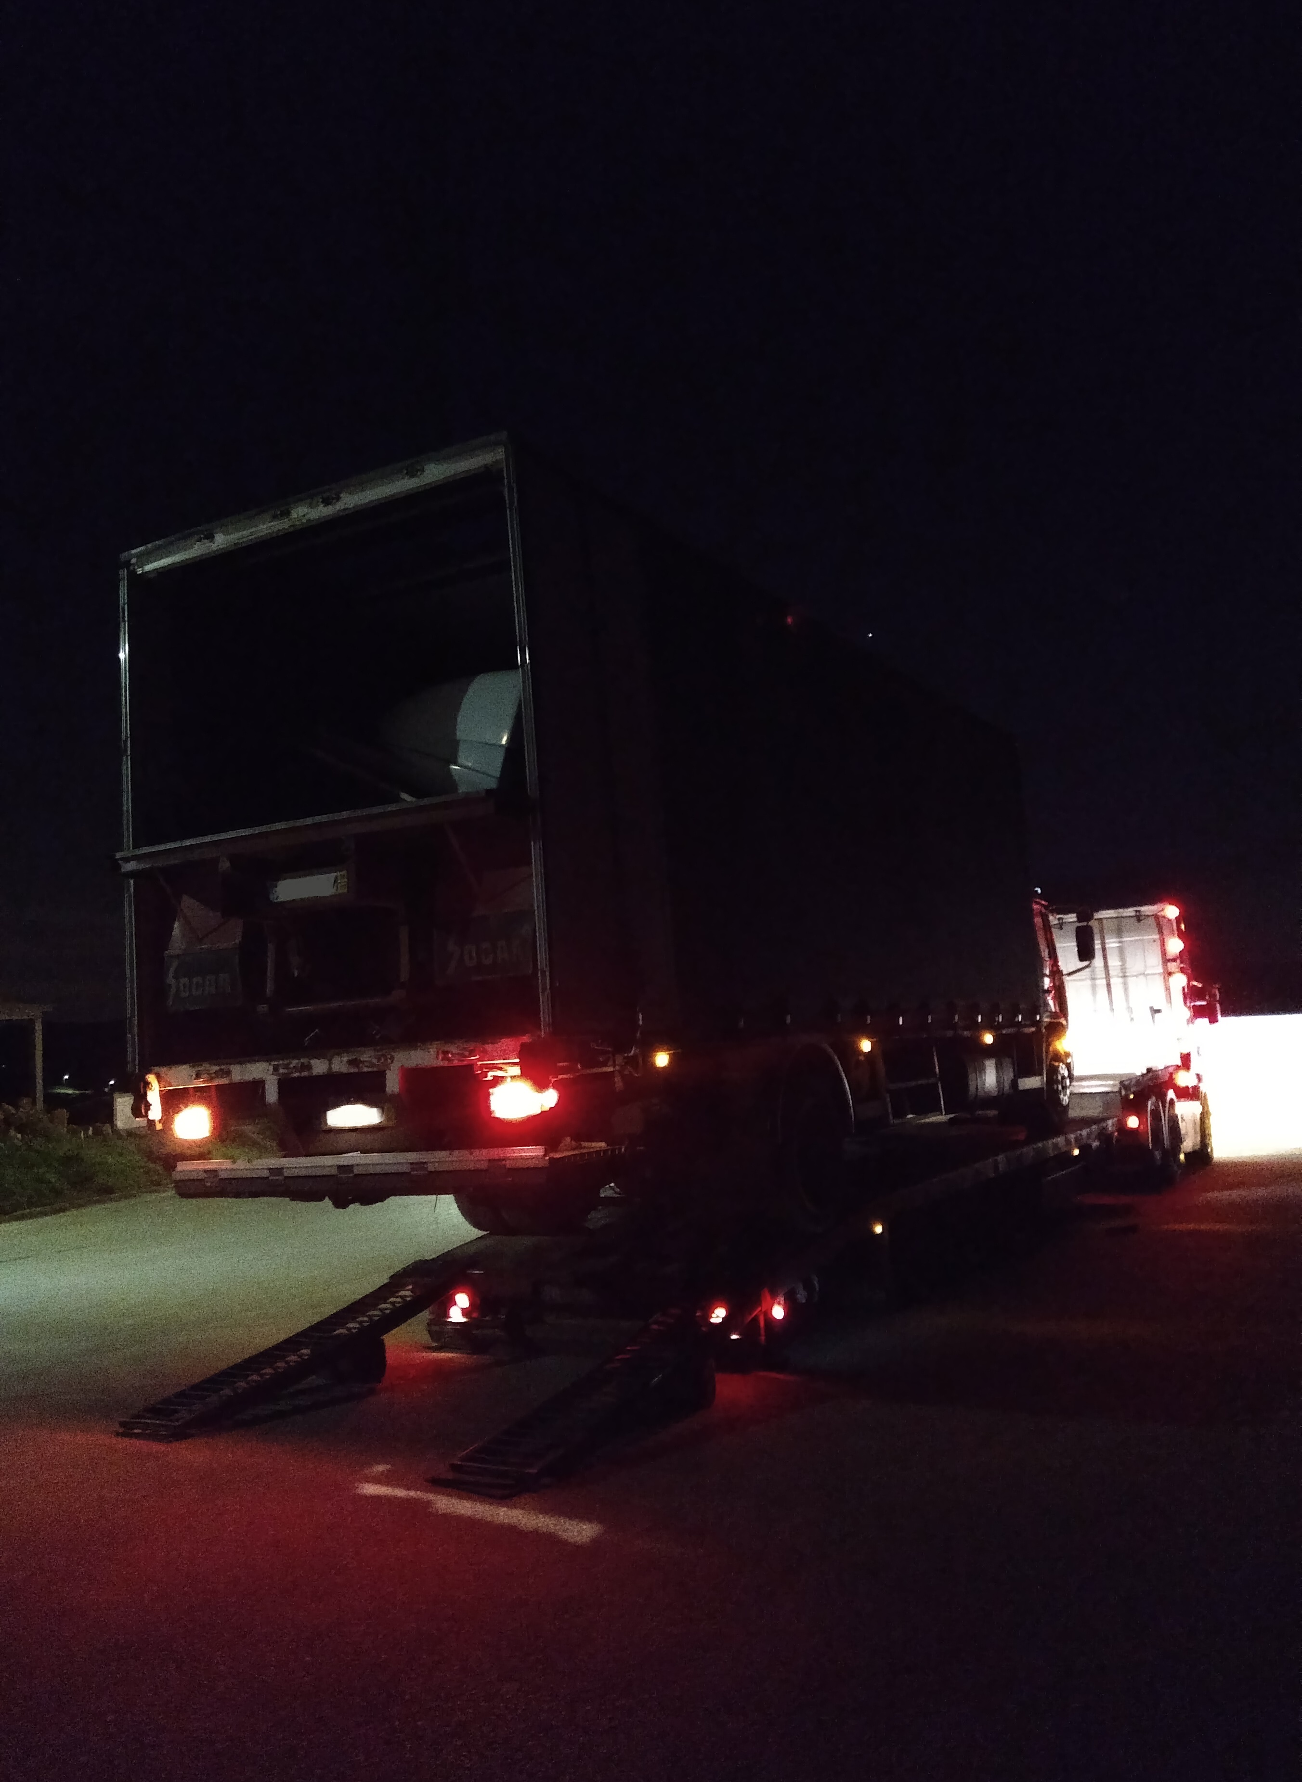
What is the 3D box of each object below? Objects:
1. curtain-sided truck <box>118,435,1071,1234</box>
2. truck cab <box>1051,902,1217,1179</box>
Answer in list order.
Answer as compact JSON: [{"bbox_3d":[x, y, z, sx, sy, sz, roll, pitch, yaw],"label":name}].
[{"bbox_3d":[0.843,0.393,10.158,2.578,3.705,9.440,-8,-9,30],"label":"curtain-sided truck"},{"bbox_3d":[6.082,2.039,18.738,2.578,3.593,6.090,-8,-10,30],"label":"truck cab"}]

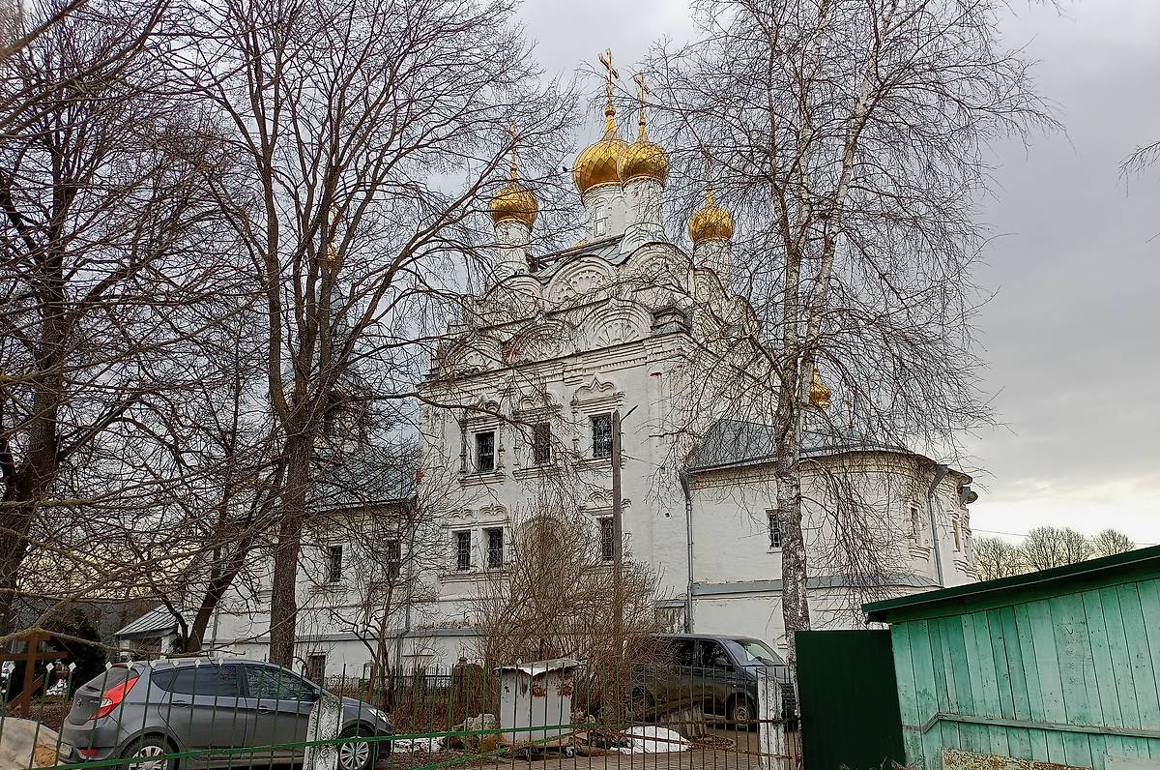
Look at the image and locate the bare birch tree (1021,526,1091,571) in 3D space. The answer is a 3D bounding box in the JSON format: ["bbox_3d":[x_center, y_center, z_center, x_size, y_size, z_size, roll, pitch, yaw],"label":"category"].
[{"bbox_3d":[37.928,17.131,73.222,6.200,12.300,6.000,-9,-19,26],"label":"bare birch tree"}]

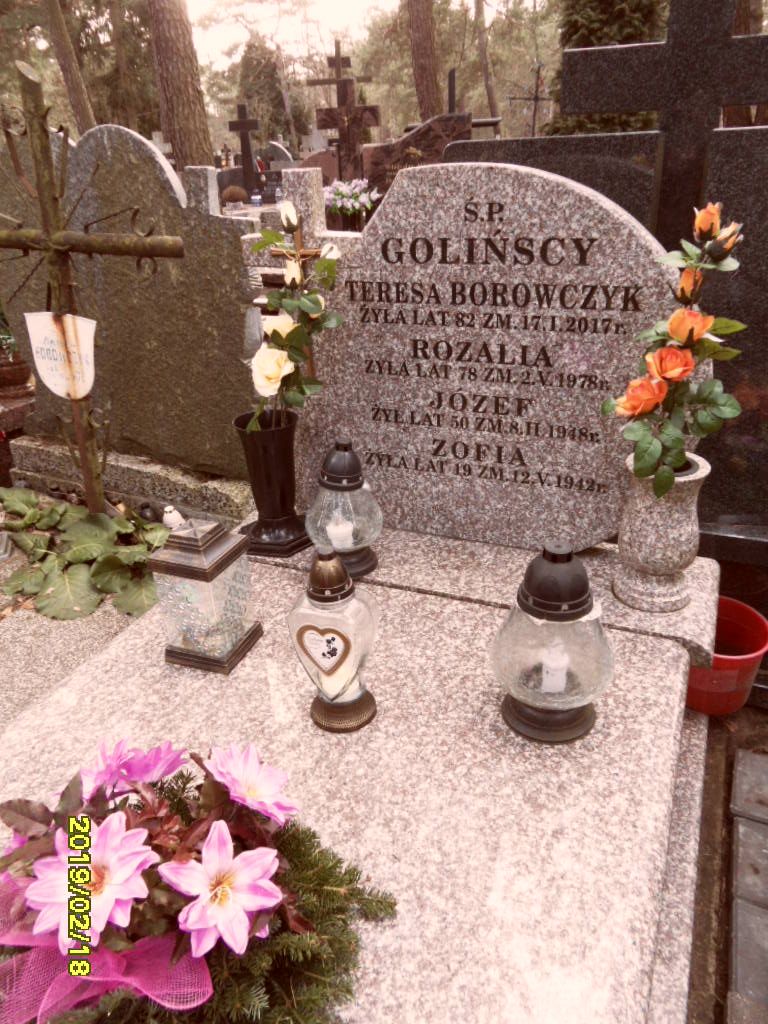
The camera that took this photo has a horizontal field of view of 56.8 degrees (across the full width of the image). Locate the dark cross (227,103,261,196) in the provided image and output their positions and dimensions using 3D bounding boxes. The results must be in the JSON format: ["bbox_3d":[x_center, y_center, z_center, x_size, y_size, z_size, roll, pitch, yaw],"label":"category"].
[{"bbox_3d":[-1.813,-4.837,9.500,0.450,1.150,0.110,9,28,23],"label":"dark cross"}]

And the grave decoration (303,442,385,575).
[{"bbox_3d":[-0.084,-0.016,1.411,0.155,0.260,0.155,-3,26,1],"label":"grave decoration"}]

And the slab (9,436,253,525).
[{"bbox_3d":[-0.633,-0.130,1.878,0.830,0.090,0.220,10,29,26],"label":"slab"}]

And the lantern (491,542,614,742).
[{"bbox_3d":[0.238,0.172,0.997,0.173,0.270,0.173,9,28,23],"label":"lantern"}]

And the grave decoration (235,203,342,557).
[{"bbox_3d":[-0.193,-0.239,1.422,0.260,0.670,0.190,9,28,23],"label":"grave decoration"}]

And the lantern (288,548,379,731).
[{"bbox_3d":[-0.068,0.180,1.023,0.120,0.270,0.105,9,28,23],"label":"lantern"}]

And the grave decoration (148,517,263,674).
[{"bbox_3d":[-0.299,0.124,1.183,0.120,0.250,0.120,7,27,19],"label":"grave decoration"}]

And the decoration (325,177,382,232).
[{"bbox_3d":[-0.224,-2.081,4.900,0.420,0.450,0.340,9,28,23],"label":"decoration"}]

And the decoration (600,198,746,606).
[{"bbox_3d":[0.474,-0.148,1.168,0.230,0.650,0.190,9,28,23],"label":"decoration"}]

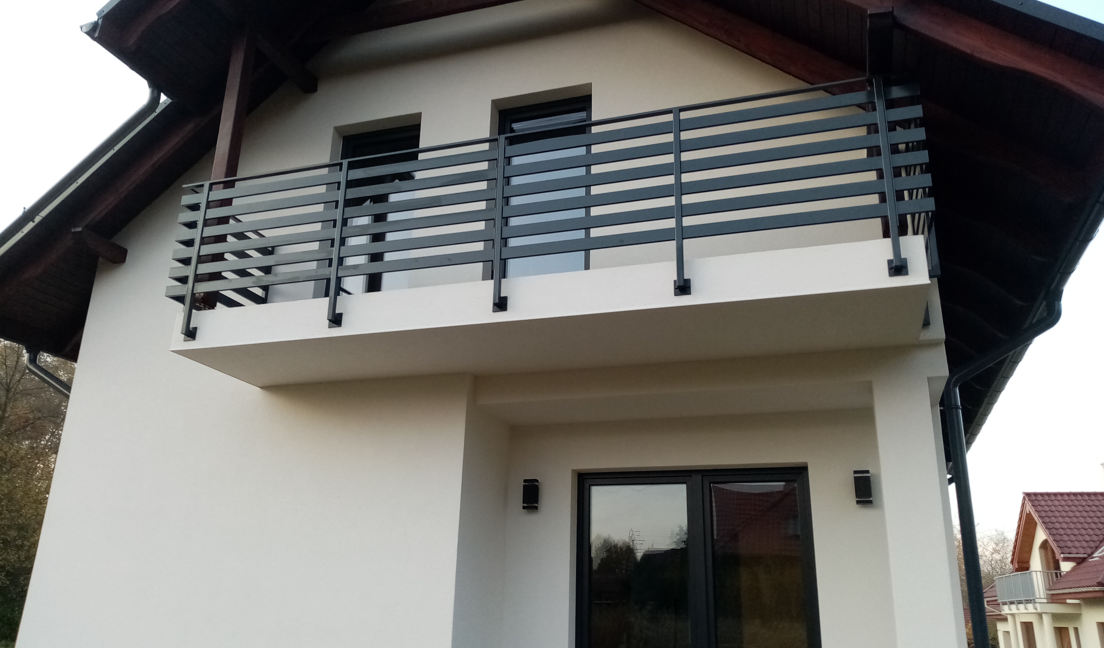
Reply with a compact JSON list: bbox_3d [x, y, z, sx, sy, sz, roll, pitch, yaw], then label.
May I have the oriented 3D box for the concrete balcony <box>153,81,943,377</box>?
[{"bbox_3d":[-0.207,-0.489,6.168,5.456,1.358,1.255,-5,-19,18],"label":"concrete balcony"}]

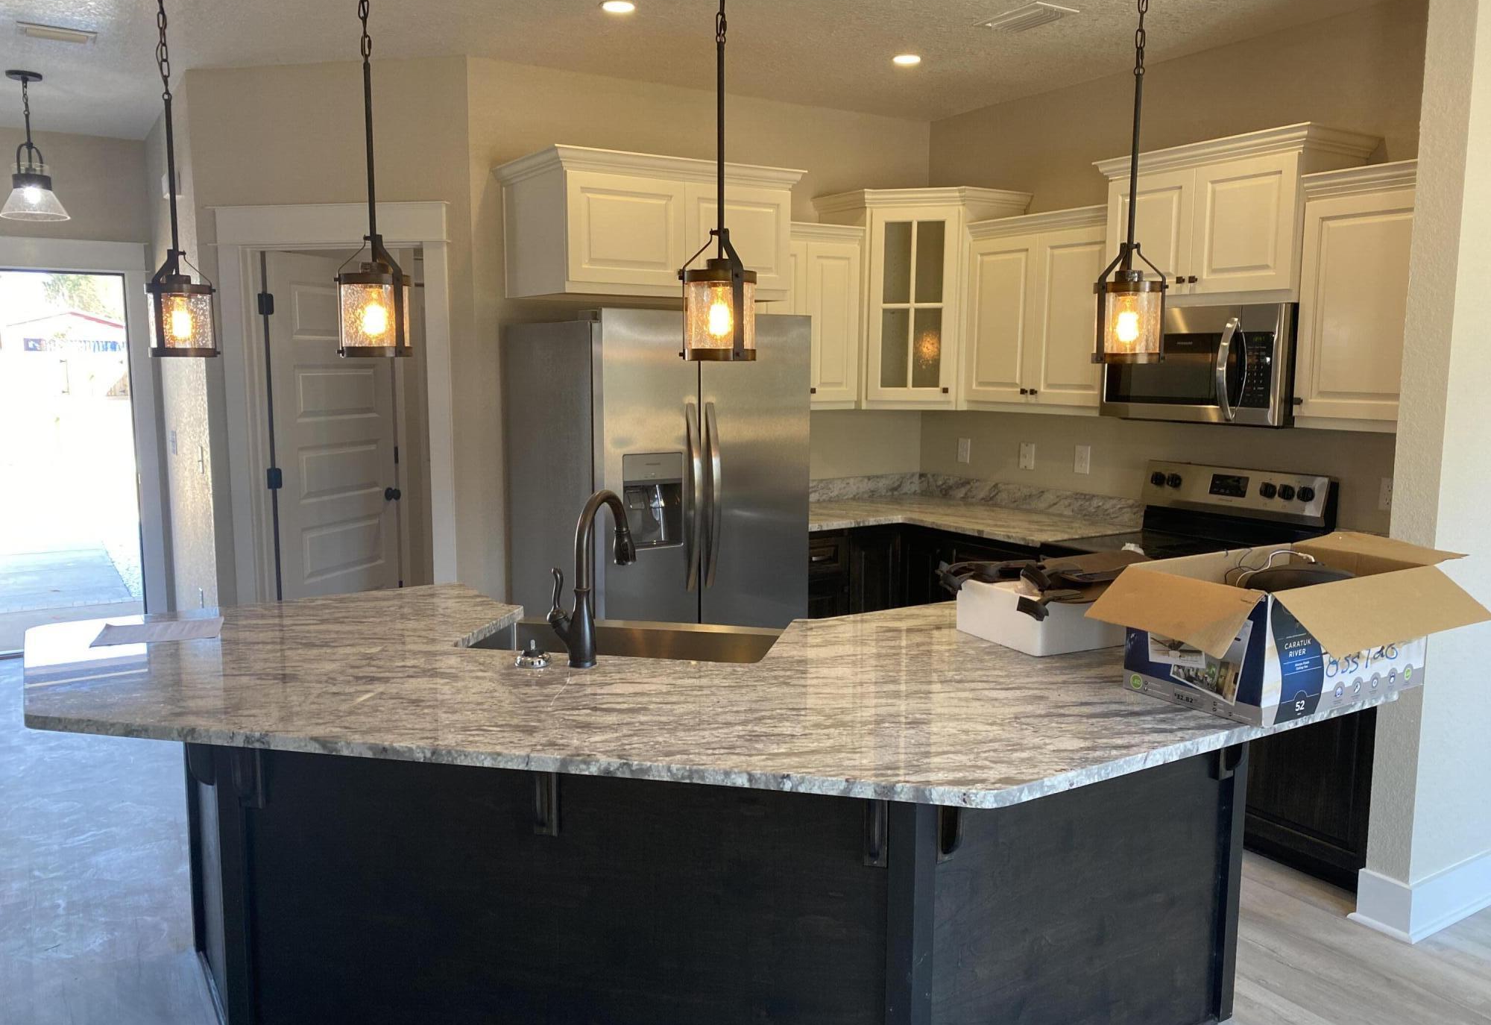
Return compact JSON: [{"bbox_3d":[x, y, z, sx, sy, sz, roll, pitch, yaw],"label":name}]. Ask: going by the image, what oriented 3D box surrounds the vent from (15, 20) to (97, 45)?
[{"bbox_3d":[-2.515,-1.743,4.099,0.250,0.018,0.190,-4,9,-31],"label":"vent"}]

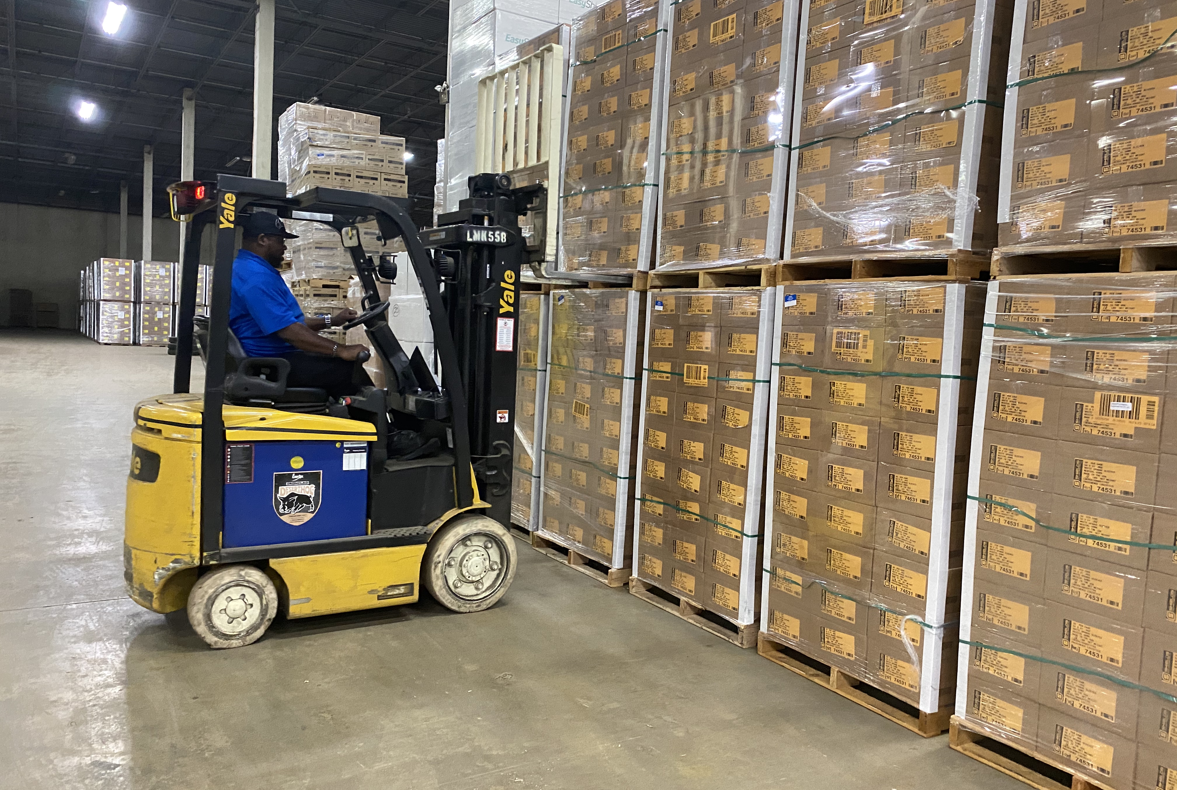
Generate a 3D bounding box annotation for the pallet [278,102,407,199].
[{"bbox_3d":[-3.046,-2.329,11.320,1.240,2.030,1.100,0,5,-32],"label":"pallet"}]

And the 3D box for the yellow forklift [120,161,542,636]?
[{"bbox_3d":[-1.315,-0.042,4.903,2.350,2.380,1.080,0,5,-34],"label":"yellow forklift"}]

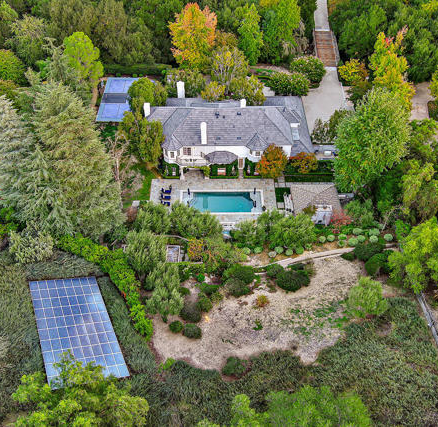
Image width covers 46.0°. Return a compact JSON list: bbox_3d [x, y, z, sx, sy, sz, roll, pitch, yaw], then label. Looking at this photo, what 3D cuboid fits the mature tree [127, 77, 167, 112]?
[{"bbox_3d":[-13.664,-21.695,99.356,7.600,9.200,7.300,0,46,0],"label":"mature tree"}]

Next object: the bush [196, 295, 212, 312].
[{"bbox_3d":[-1.895,11.798,67.307,2.140,1.720,2.140,1,47,0],"label":"bush"}]

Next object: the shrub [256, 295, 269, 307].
[{"bbox_3d":[6.100,12.012,70.938,1.730,1.320,1.730,1,47,0],"label":"shrub"}]

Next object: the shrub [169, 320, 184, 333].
[{"bbox_3d":[-5.095,13.547,61.813,1.650,1.250,1.600,0,46,0],"label":"shrub"}]

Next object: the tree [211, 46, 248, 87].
[{"bbox_3d":[2.228,-29.128,105.648,7.530,9.720,7.530,1,47,0],"label":"tree"}]

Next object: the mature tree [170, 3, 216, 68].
[{"bbox_3d":[-4.800,-32.800,98.500,9.000,14.000,9.000,0,46,0],"label":"mature tree"}]

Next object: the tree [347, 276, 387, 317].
[{"bbox_3d":[19.479,11.328,68.439,5.400,5.800,5.400,0,46,0],"label":"tree"}]

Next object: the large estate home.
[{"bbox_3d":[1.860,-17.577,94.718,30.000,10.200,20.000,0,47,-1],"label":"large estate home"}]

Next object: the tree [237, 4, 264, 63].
[{"bbox_3d":[6.749,-37.200,108.945,5.270,13.860,5.270,1,47,0],"label":"tree"}]

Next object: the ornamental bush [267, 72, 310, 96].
[{"bbox_3d":[14.267,-26.409,105.924,8.400,4.300,6.500,0,46,0],"label":"ornamental bush"}]

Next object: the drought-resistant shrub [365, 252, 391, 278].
[{"bbox_3d":[24.181,7.743,78.983,3.360,2.610,3.360,1,47,0],"label":"drought-resistant shrub"}]

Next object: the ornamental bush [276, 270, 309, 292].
[{"bbox_3d":[9.800,9.100,69.000,4.400,2.100,3.500,0,46,0],"label":"ornamental bush"}]

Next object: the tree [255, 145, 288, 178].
[{"bbox_3d":[8.300,-8.100,81.700,5.100,5.700,5.100,0,46,0],"label":"tree"}]

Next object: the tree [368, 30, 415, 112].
[{"bbox_3d":[32.418,-25.714,97.121,7.700,17.000,7.300,0,46,0],"label":"tree"}]

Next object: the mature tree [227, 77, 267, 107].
[{"bbox_3d":[5.690,-23.613,102.563,7.430,6.870,6.690,1,47,0],"label":"mature tree"}]

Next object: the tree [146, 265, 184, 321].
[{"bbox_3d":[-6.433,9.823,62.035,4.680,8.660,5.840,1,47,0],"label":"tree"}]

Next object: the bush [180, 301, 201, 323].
[{"bbox_3d":[-3.530,12.392,65.230,2.700,2.040,2.700,1,47,0],"label":"bush"}]

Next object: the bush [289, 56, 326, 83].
[{"bbox_3d":[18.726,-30.278,109.173,7.400,5.000,6.800,0,46,0],"label":"bush"}]

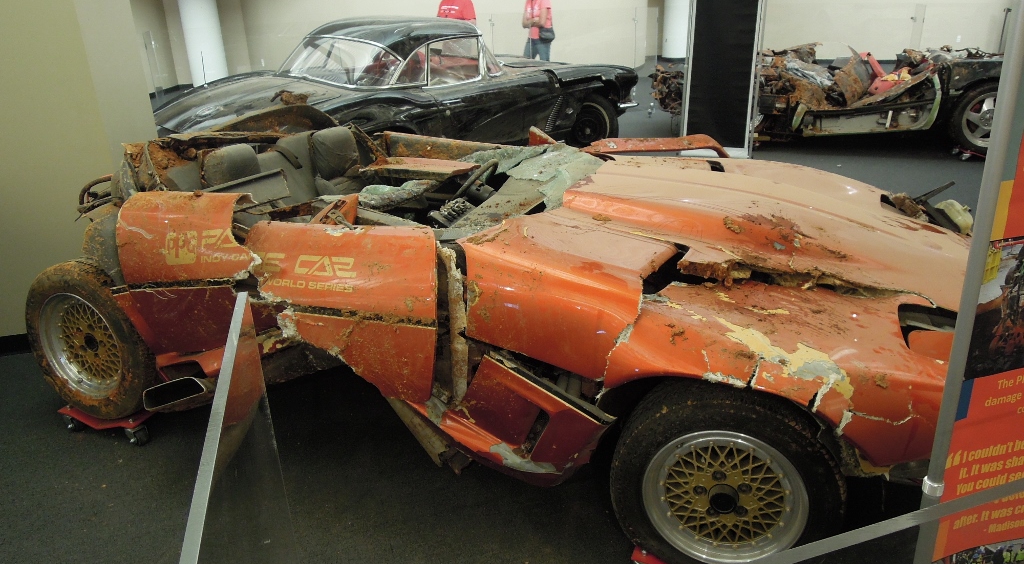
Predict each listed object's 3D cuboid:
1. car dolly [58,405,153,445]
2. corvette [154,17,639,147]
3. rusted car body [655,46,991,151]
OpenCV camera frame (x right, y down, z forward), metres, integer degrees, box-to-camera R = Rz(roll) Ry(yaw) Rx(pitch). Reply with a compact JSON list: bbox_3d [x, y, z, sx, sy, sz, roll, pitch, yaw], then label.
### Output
[{"bbox_3d":[-1.592,0.524,2.967,0.400,0.115,0.330,8,24,21],"label":"car dolly"},{"bbox_3d":[-0.847,-1.488,6.163,4.480,1.330,1.790,-22,30,-40],"label":"corvette"},{"bbox_3d":[3.417,-2.039,7.687,3.950,0.980,1.850,0,23,3],"label":"rusted car body"}]

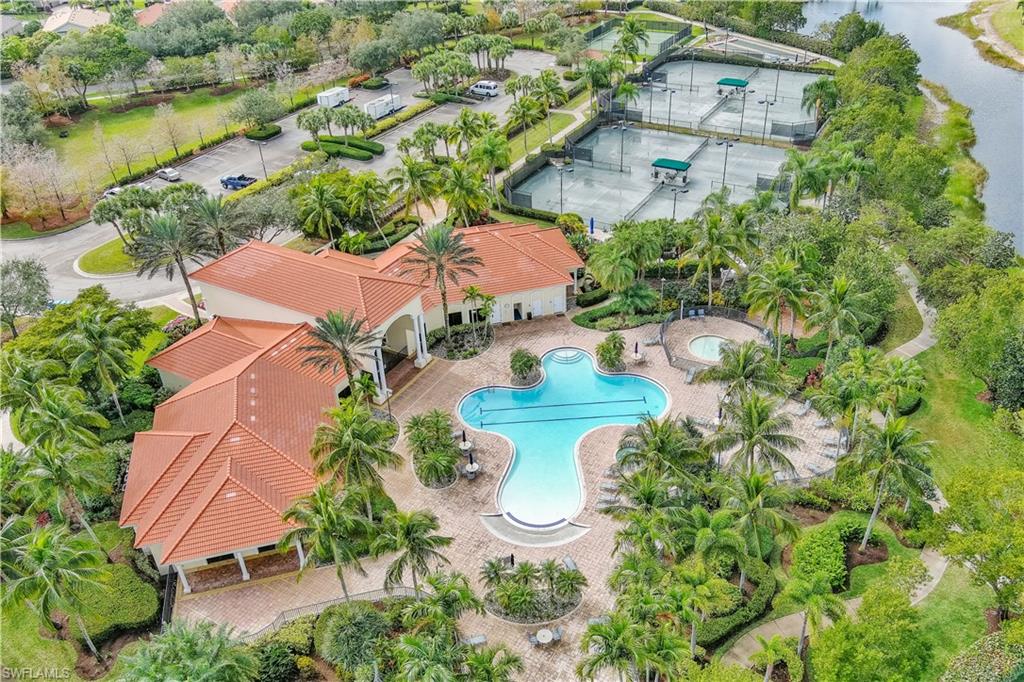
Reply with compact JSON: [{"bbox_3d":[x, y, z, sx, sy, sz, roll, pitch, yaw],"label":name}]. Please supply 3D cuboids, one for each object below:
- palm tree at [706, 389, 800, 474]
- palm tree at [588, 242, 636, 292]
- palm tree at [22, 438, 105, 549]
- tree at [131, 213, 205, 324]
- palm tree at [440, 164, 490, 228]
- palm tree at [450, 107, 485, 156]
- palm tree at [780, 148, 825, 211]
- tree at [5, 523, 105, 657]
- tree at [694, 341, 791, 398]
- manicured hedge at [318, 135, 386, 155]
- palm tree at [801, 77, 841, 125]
[{"bbox_3d":[17.214,8.886,58.948,6.800,9.800,6.800,-3,33,0],"label":"palm tree"},{"bbox_3d":[11.834,-8.676,97.120,5.532,5.471,5.366,-3,33,0],"label":"palm tree"},{"bbox_3d":[-30.296,11.513,57.629,6.800,11.300,6.800,-3,33,0],"label":"palm tree"},{"bbox_3d":[-34.100,-6.403,84.600,7.200,13.000,7.200,-3,33,0],"label":"tree"},{"bbox_3d":[-5.742,-16.436,100.315,6.200,9.200,6.200,-3,33,0],"label":"palm tree"},{"bbox_3d":[-6.687,-31.091,124.644,5.568,7.383,5.289,-4,33,-2],"label":"palm tree"},{"bbox_3d":[38.703,-20.963,110.255,5.432,9.071,5.269,-3,33,0],"label":"palm tree"},{"bbox_3d":[-27.223,16.133,50.981,6.600,11.700,6.600,-3,33,0],"label":"tree"},{"bbox_3d":[19.932,4.697,72.454,8.124,9.600,7.880,-3,33,0],"label":"tree"},{"bbox_3d":[-25.679,-31.859,133.563,13.300,0.950,3.500,16,38,26],"label":"manicured hedge"},{"bbox_3d":[46.837,-35.763,125.989,5.900,8.600,5.900,-3,33,0],"label":"palm tree"}]

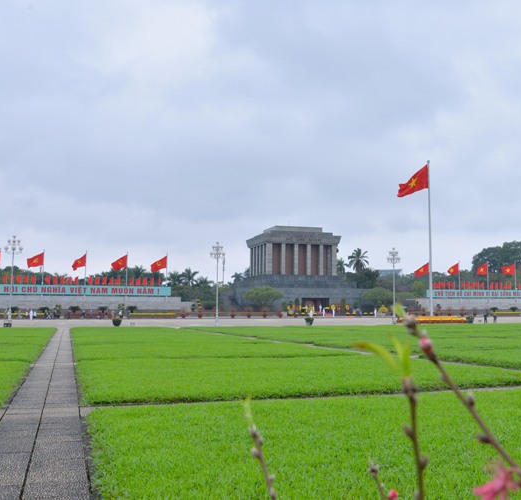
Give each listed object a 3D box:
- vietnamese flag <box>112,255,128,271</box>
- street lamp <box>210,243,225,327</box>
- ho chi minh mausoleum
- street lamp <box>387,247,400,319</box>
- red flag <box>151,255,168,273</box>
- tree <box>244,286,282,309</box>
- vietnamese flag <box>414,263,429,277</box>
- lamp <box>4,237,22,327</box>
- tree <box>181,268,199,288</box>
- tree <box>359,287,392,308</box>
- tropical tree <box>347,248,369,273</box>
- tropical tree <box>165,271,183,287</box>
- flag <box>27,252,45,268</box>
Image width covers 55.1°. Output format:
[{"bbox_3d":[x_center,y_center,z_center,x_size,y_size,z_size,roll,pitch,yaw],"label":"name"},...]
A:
[{"bbox_3d":[-27.923,2.549,99.500,3.031,3.166,0.800,2,-7,-13],"label":"vietnamese flag"},{"bbox_3d":[-5.607,4.509,65.500,1.950,10.761,1.950,2,-7,-14],"label":"street lamp"},{"bbox_3d":[8.390,5.502,126.833,36.000,21.600,28.500,2,-7,-17],"label":"ho chi minh mausoleum"},{"bbox_3d":[17.664,4.758,66.180,1.700,10.180,1.700,2,-7,-14],"label":"street lamp"},{"bbox_3d":[-20.755,2.980,102.647,3.300,3.200,0.700,2,-7,-14],"label":"red flag"},{"bbox_3d":[0.634,10.273,104.000,8.120,4.982,8.120,0,-7,0],"label":"tree"},{"bbox_3d":[37.179,4.613,115.000,3.207,3.346,0.800,2,-7,-13],"label":"vietnamese flag"},{"bbox_3d":[-29.568,3.708,60.000,2.100,10.691,2.100,2,-7,-14],"label":"lamp"},{"bbox_3d":[-20.205,12.164,141.163,5.300,13.740,5.300,2,-7,-15],"label":"tree"},{"bbox_3d":[25.585,10.843,110.000,7.267,5.325,7.267,2,-7,-14],"label":"tree"},{"bbox_3d":[28.648,9.802,148.752,6.300,20.480,6.300,2,-7,-15],"label":"tropical tree"},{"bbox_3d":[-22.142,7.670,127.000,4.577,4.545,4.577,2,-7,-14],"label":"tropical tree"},{"bbox_3d":[-43.635,2.000,97.000,3.300,2.950,0.700,2,-7,-14],"label":"flag"}]

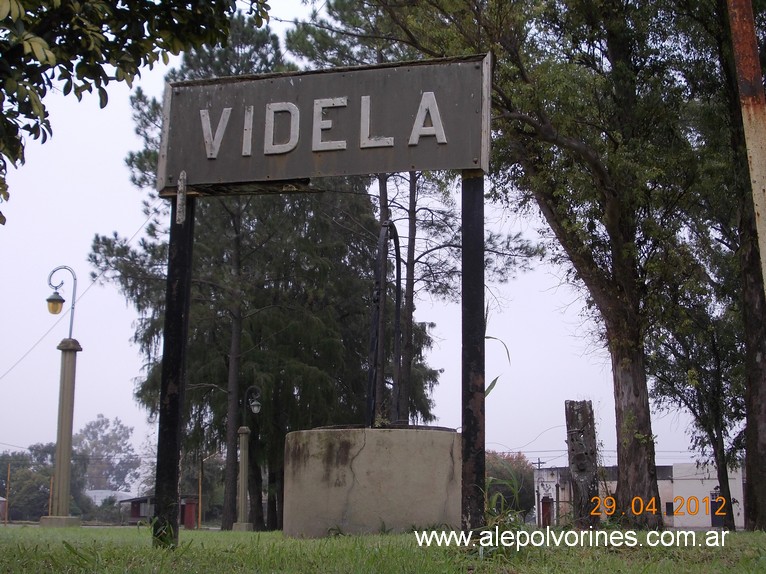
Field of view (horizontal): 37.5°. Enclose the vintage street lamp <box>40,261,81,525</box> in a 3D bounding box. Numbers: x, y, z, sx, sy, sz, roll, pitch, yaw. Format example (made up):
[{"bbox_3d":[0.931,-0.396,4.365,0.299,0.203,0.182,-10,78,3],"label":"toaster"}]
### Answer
[{"bbox_3d":[-4.987,1.659,17.645,0.740,4.084,0.620,-1,-11,0],"label":"vintage street lamp"}]

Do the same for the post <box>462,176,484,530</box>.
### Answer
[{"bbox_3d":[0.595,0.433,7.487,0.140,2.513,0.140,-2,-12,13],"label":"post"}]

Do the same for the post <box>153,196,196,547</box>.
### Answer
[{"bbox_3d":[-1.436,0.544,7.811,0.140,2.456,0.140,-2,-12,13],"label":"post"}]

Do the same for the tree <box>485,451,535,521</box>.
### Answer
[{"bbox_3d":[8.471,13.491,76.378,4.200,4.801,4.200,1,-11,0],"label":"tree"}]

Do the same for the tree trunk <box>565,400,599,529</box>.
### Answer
[{"bbox_3d":[3.394,3.019,19.209,0.490,2.140,0.480,-2,-11,0],"label":"tree trunk"}]

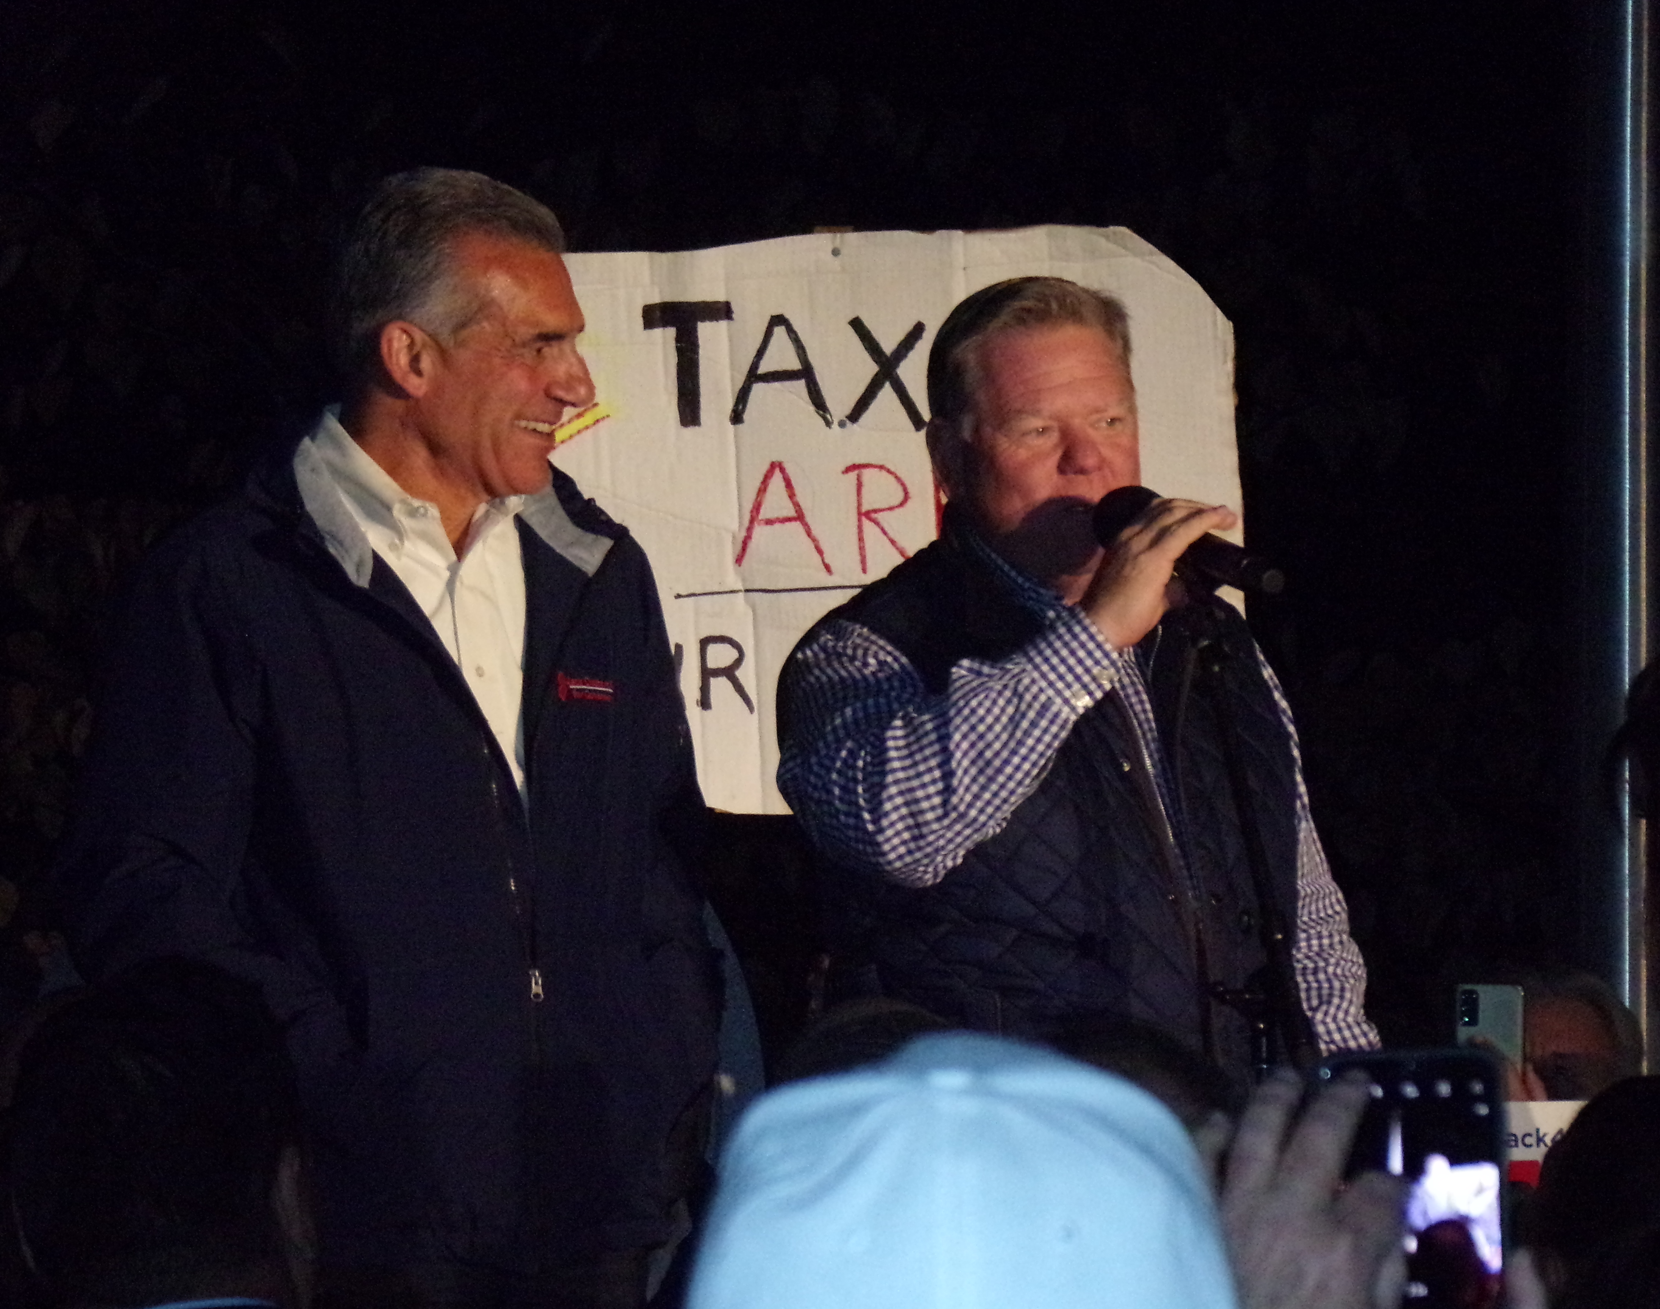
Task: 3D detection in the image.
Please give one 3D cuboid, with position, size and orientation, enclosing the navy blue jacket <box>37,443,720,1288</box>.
[{"bbox_3d":[-0.340,0.142,7.800,0.570,0.670,0.360,0,-1,-35],"label":"navy blue jacket"}]

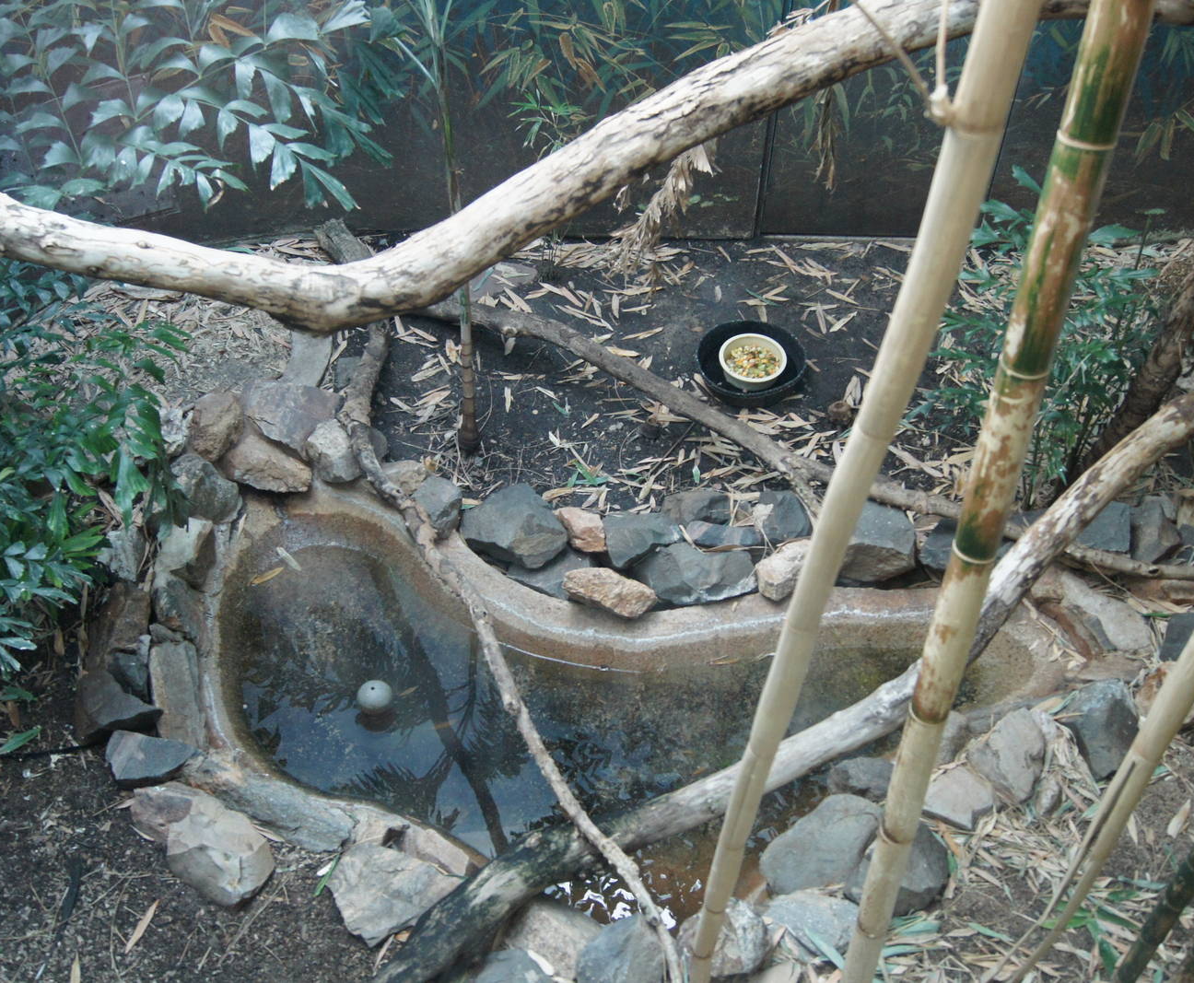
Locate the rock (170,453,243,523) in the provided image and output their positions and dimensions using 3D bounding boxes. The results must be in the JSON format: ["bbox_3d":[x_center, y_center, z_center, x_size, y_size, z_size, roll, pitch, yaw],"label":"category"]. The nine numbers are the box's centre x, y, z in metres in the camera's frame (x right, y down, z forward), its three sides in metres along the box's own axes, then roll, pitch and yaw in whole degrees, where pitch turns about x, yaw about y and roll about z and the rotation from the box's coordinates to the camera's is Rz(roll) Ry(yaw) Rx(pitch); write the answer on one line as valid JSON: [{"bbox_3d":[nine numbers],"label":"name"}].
[{"bbox_3d":[-0.905,-0.011,3.141,0.140,0.110,0.110,24,54,19],"label":"rock"}]

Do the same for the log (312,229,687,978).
[{"bbox_3d":[-0.341,0.056,3.008,0.249,0.210,2.361,-17,52,-14],"label":"log"}]

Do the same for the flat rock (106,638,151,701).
[{"bbox_3d":[-0.921,0.346,2.649,0.073,0.073,0.104,-15,51,-14],"label":"flat rock"}]

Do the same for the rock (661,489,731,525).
[{"bbox_3d":[0.228,0.046,3.116,0.150,0.080,0.095,-4,50,-3],"label":"rock"}]

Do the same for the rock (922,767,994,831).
[{"bbox_3d":[0.711,0.604,2.663,0.130,0.055,0.110,20,53,16],"label":"rock"}]

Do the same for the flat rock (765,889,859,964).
[{"bbox_3d":[0.361,0.754,2.318,0.156,0.088,0.104,1,49,-1],"label":"flat rock"}]

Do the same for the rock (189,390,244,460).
[{"bbox_3d":[-0.919,-0.158,3.259,0.120,0.120,0.110,-4,50,-3],"label":"rock"}]

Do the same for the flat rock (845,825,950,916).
[{"bbox_3d":[0.561,0.710,2.537,0.175,0.110,0.140,-7,50,-6],"label":"flat rock"}]

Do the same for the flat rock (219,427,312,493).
[{"bbox_3d":[-0.775,-0.075,3.169,0.200,0.090,0.100,21,53,17],"label":"flat rock"}]

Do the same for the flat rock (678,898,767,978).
[{"bbox_3d":[0.226,0.813,2.462,0.150,0.090,0.120,-7,50,-6],"label":"flat rock"}]

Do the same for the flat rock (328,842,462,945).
[{"bbox_3d":[-0.370,0.749,2.520,0.235,0.080,0.180,-19,53,-16],"label":"flat rock"}]

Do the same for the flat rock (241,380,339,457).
[{"bbox_3d":[-0.669,-0.169,3.007,0.213,0.073,0.156,12,50,9],"label":"flat rock"}]

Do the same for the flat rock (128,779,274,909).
[{"bbox_3d":[-0.700,0.619,2.400,0.239,0.099,0.156,38,58,27],"label":"flat rock"}]

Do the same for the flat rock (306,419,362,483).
[{"bbox_3d":[-0.623,-0.094,3.199,0.115,0.110,0.100,16,52,13],"label":"flat rock"}]

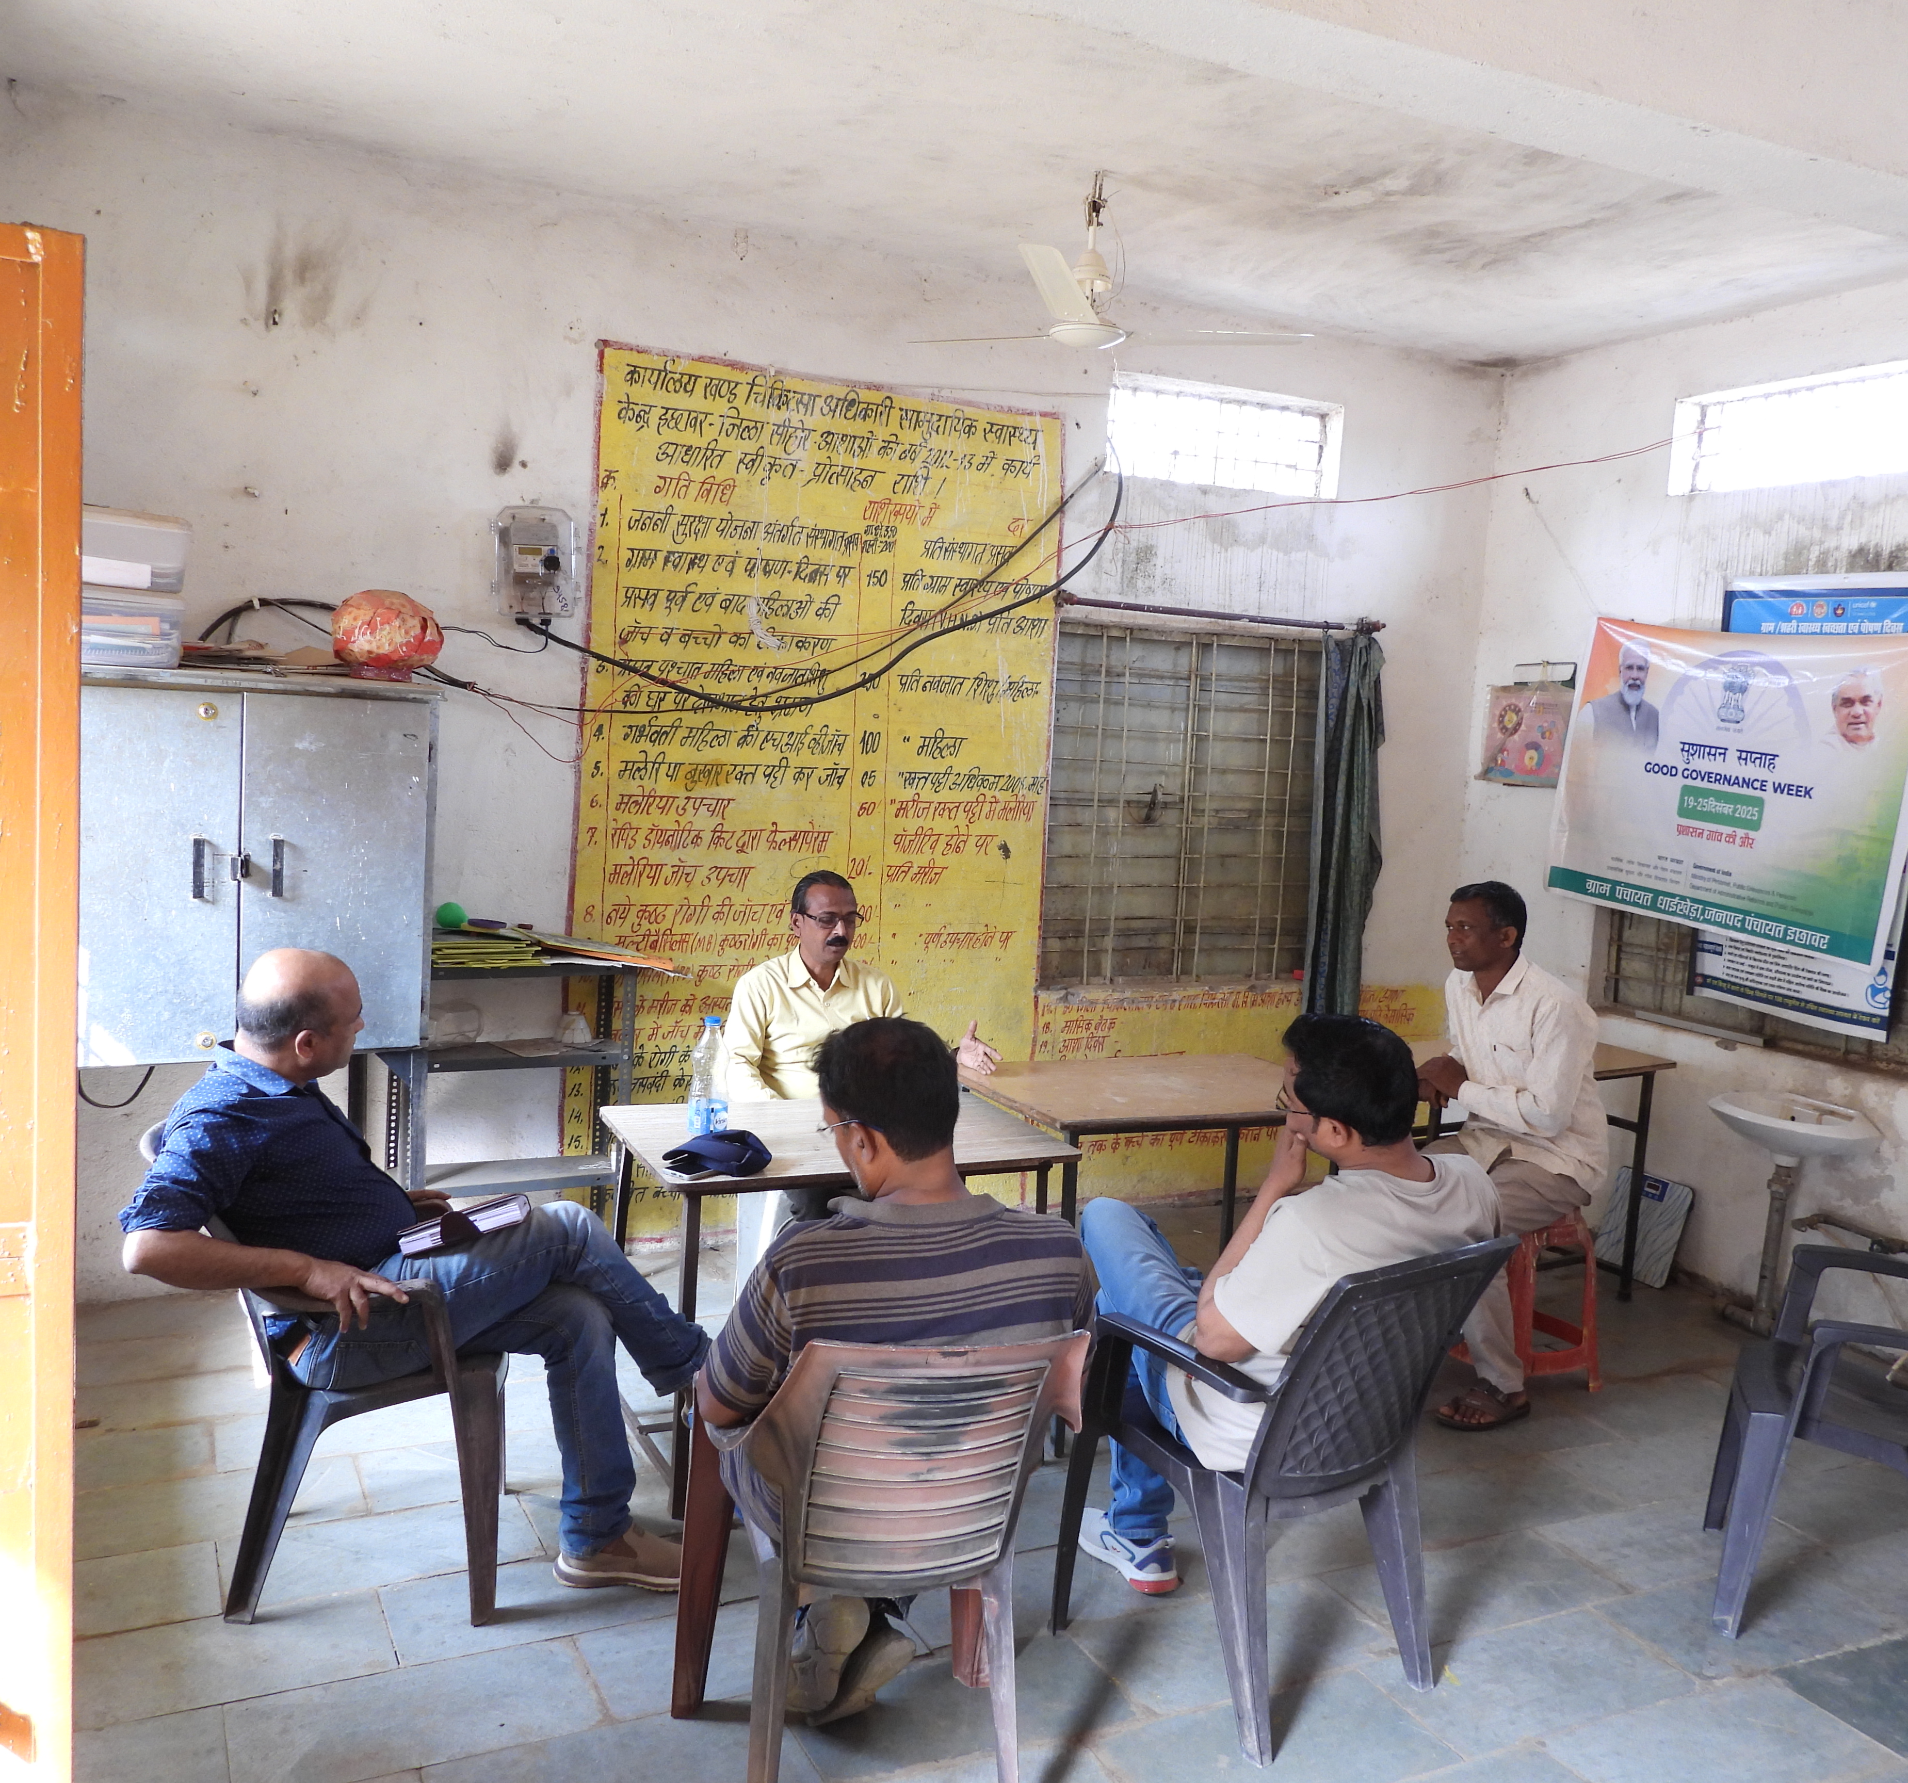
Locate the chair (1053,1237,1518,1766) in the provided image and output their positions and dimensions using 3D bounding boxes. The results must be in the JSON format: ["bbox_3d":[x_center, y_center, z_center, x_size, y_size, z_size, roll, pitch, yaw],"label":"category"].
[{"bbox_3d":[0.580,0.969,2.916,0.567,0.864,0.609,-1,7,-36],"label":"chair"}]

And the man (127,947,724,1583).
[{"bbox_3d":[-1.030,0.726,3.250,1.080,1.180,0.620,2,6,-15],"label":"man"}]

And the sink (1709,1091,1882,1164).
[{"bbox_3d":[2.580,0.750,5.060,0.370,0.180,0.460,1,6,-23],"label":"sink"}]

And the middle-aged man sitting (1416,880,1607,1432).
[{"bbox_3d":[1.510,0.672,4.560,0.650,1.340,0.550,0,7,-30],"label":"middle-aged man sitting"}]

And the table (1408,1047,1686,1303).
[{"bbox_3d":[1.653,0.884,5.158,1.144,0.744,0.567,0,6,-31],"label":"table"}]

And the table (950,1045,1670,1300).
[{"bbox_3d":[1.182,0.909,4.953,2.480,0.750,0.800,1,6,-26],"label":"table"}]

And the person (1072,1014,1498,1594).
[{"bbox_3d":[0.575,0.809,3.170,0.600,1.230,0.800,-1,7,-39],"label":"person"}]

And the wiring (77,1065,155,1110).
[{"bbox_3d":[-2.244,0.520,4.420,0.210,0.130,0.050,1,6,-26],"label":"wiring"}]

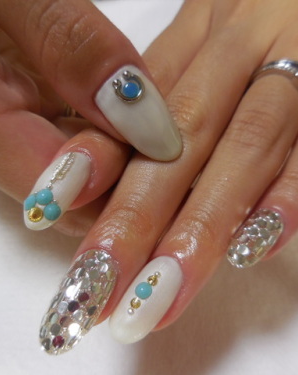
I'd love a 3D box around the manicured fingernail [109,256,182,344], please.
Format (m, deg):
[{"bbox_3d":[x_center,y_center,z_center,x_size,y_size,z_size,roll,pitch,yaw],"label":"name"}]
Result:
[{"bbox_3d":[0.000,0.026,0.082,0.010,0.005,0.022,32,87,26],"label":"manicured fingernail"}]

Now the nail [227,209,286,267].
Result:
[{"bbox_3d":[0.027,0.013,0.090,0.009,0.016,0.004,34,15,33],"label":"nail"}]

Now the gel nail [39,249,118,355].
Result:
[{"bbox_3d":[-0.015,0.025,0.080,0.012,0.004,0.023,27,81,11],"label":"gel nail"}]

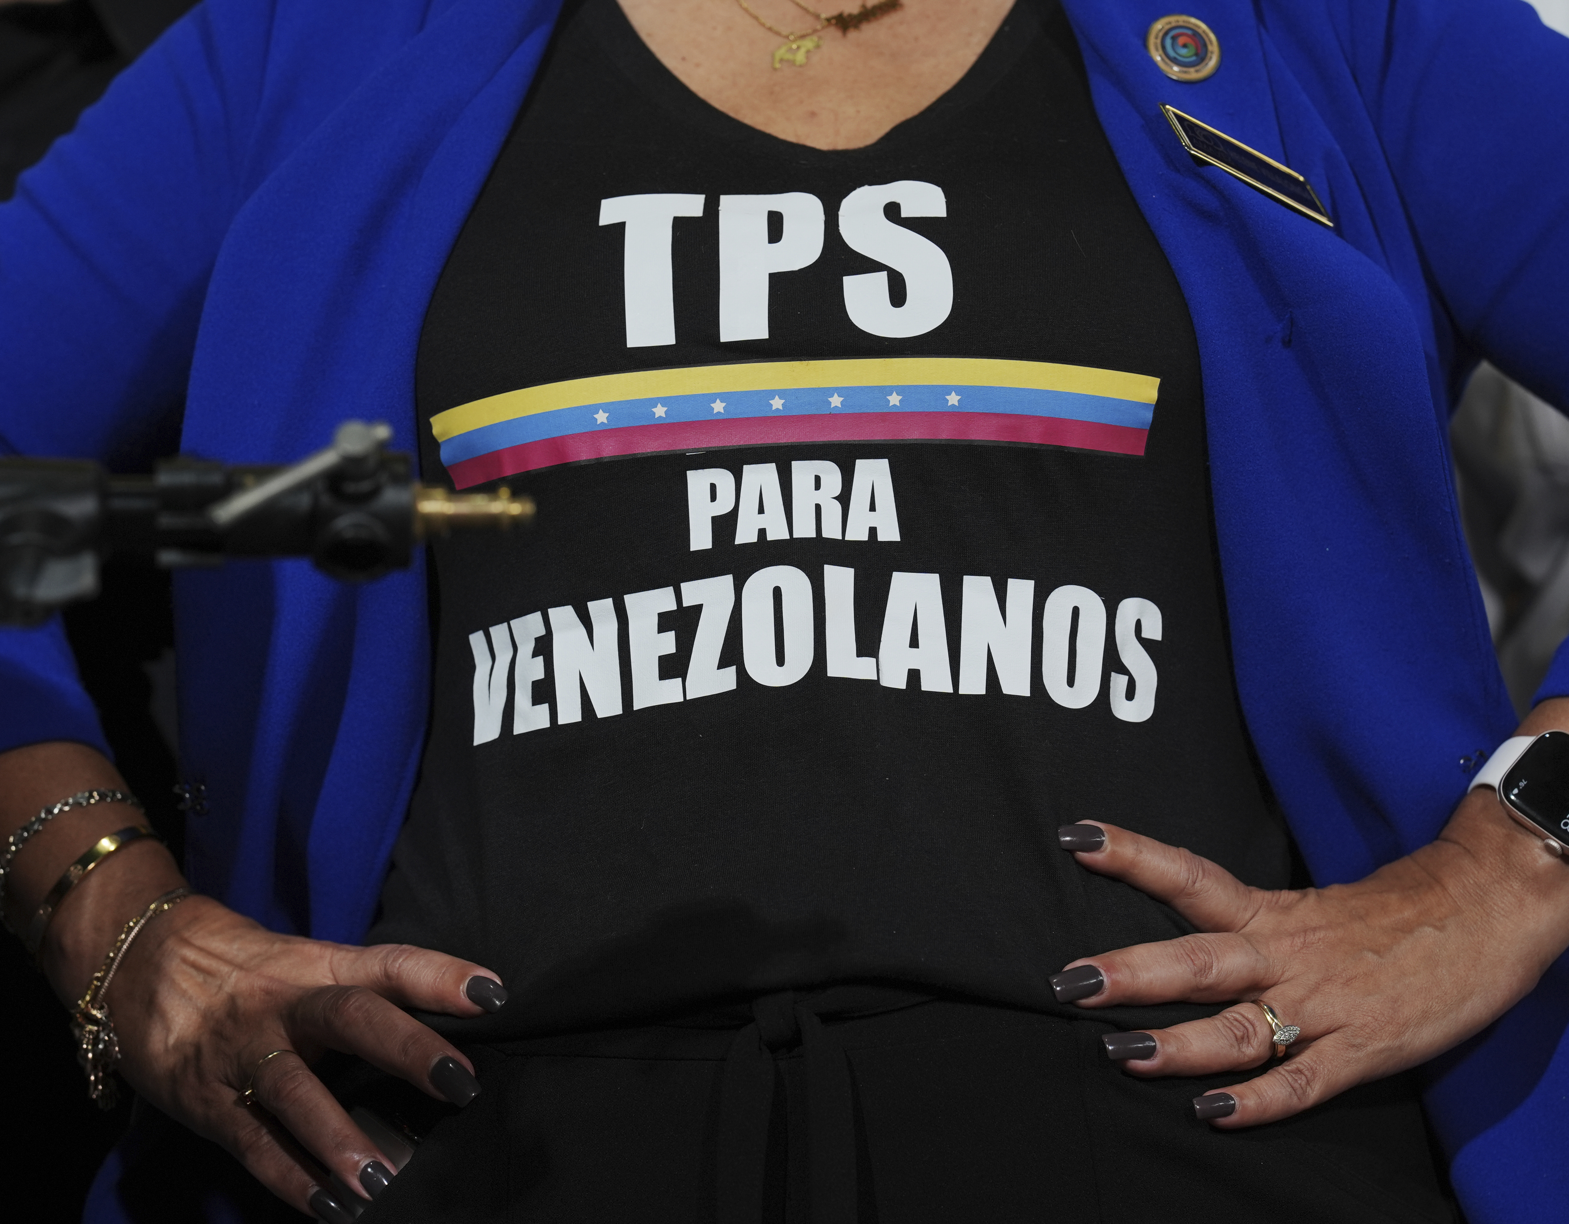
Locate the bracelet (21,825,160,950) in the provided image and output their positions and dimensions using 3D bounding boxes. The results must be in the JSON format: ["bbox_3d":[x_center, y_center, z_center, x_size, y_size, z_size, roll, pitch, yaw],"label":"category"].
[{"bbox_3d":[-0.248,0.104,2.495,0.007,0.066,0.055,41,0,31],"label":"bracelet"}]

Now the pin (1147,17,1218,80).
[{"bbox_3d":[0.143,-0.201,2.460,0.028,0.028,0.004,0,-31,-22],"label":"pin"}]

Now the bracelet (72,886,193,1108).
[{"bbox_3d":[-0.236,0.138,2.485,0.026,0.080,0.055,30,0,20],"label":"bracelet"}]

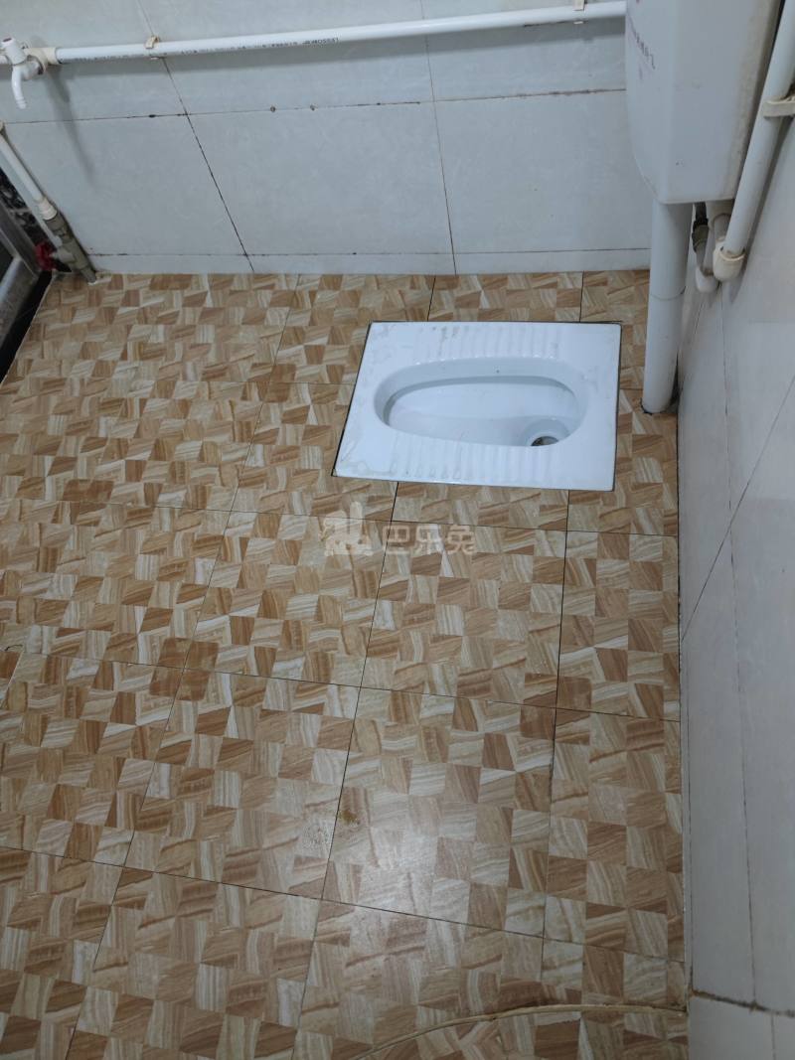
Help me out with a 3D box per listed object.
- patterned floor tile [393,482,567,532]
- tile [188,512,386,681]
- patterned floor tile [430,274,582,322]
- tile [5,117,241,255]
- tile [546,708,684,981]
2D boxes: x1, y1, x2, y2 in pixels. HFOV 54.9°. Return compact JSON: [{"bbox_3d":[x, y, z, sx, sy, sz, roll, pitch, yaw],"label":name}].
[{"bbox_3d":[0.143,-0.042,1.323,0.300,0.010,0.087,4,62,12],"label":"patterned floor tile"},{"bbox_3d":[-0.180,0.108,1.295,0.300,0.010,0.300,4,62,12],"label":"tile"},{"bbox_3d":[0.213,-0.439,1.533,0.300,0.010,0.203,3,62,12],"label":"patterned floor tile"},{"bbox_3d":[-0.574,-0.689,1.570,0.451,0.319,0.010,3,62,12],"label":"tile"},{"bbox_3d":[0.297,0.404,1.048,0.171,0.010,0.300,3,62,12],"label":"tile"}]

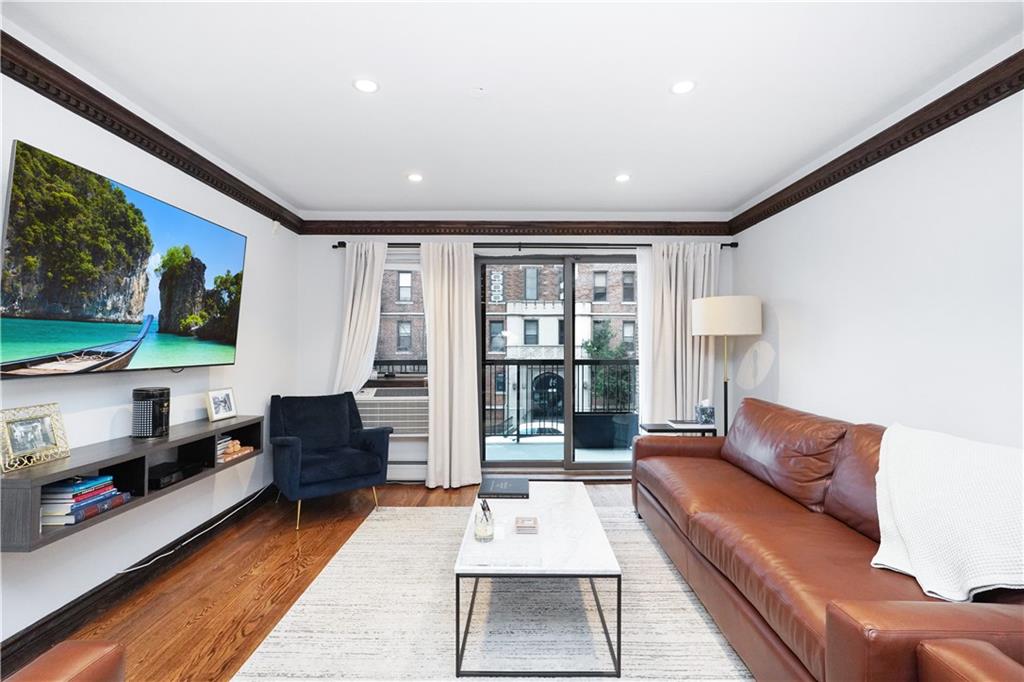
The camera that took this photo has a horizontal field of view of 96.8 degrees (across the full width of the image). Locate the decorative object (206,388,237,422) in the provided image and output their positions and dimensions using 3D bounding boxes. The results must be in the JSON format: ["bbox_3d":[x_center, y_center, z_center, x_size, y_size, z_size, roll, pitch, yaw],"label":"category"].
[{"bbox_3d":[-1.790,0.390,2.795,0.030,0.195,0.200,-11,-2,7],"label":"decorative object"}]

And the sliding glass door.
[{"bbox_3d":[0.496,0.197,4.198,1.664,1.987,0.100,0,-1,0],"label":"sliding glass door"}]

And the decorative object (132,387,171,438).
[{"bbox_3d":[-1.809,0.359,2.287,0.146,0.237,0.146,0,-1,0],"label":"decorative object"}]

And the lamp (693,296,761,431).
[{"bbox_3d":[1.698,0.481,3.594,0.490,1.620,0.490,0,-1,0],"label":"lamp"}]

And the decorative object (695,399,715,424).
[{"bbox_3d":[1.530,0.562,3.607,0.115,0.190,0.115,0,-1,0],"label":"decorative object"}]

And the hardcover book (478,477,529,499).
[{"bbox_3d":[-0.043,0.866,2.678,0.278,0.030,0.300,0,-1,0],"label":"hardcover book"}]

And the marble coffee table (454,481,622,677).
[{"bbox_3d":[0.116,1.073,2.270,0.625,0.400,1.120,0,-1,2],"label":"marble coffee table"}]

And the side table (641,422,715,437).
[{"bbox_3d":[1.339,0.994,3.674,0.542,0.598,0.214,0,-1,0],"label":"side table"}]

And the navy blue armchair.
[{"bbox_3d":[-1.444,0.861,3.552,0.760,0.860,0.720,1,-1,-38],"label":"navy blue armchair"}]

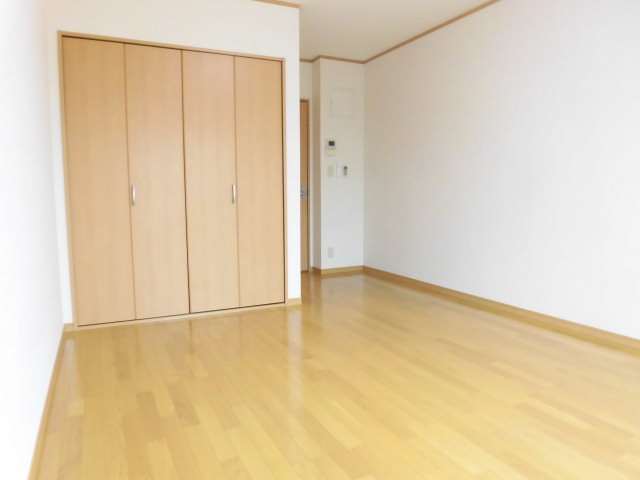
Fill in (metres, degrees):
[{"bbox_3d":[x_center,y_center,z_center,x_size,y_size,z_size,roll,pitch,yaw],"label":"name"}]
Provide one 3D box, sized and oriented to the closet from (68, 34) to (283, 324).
[{"bbox_3d":[-1.019,-0.414,3.419,1.630,2.050,0.110,-3,6,-25],"label":"closet"}]

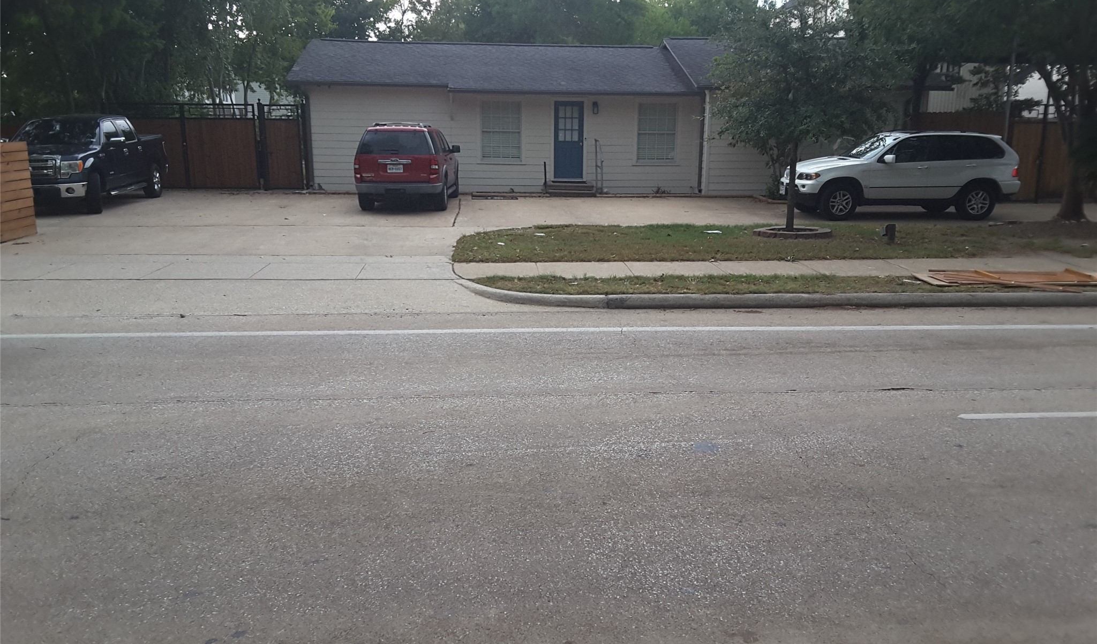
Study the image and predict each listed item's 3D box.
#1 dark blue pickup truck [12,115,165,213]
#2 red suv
[{"bbox_3d":[-10.158,-3.545,21.558,2.050,1.940,5.880,-1,12,-5],"label":"dark blue pickup truck"},{"bbox_3d":[-3.090,-3.561,22.031,1.890,1.850,4.900,0,12,-1],"label":"red suv"}]

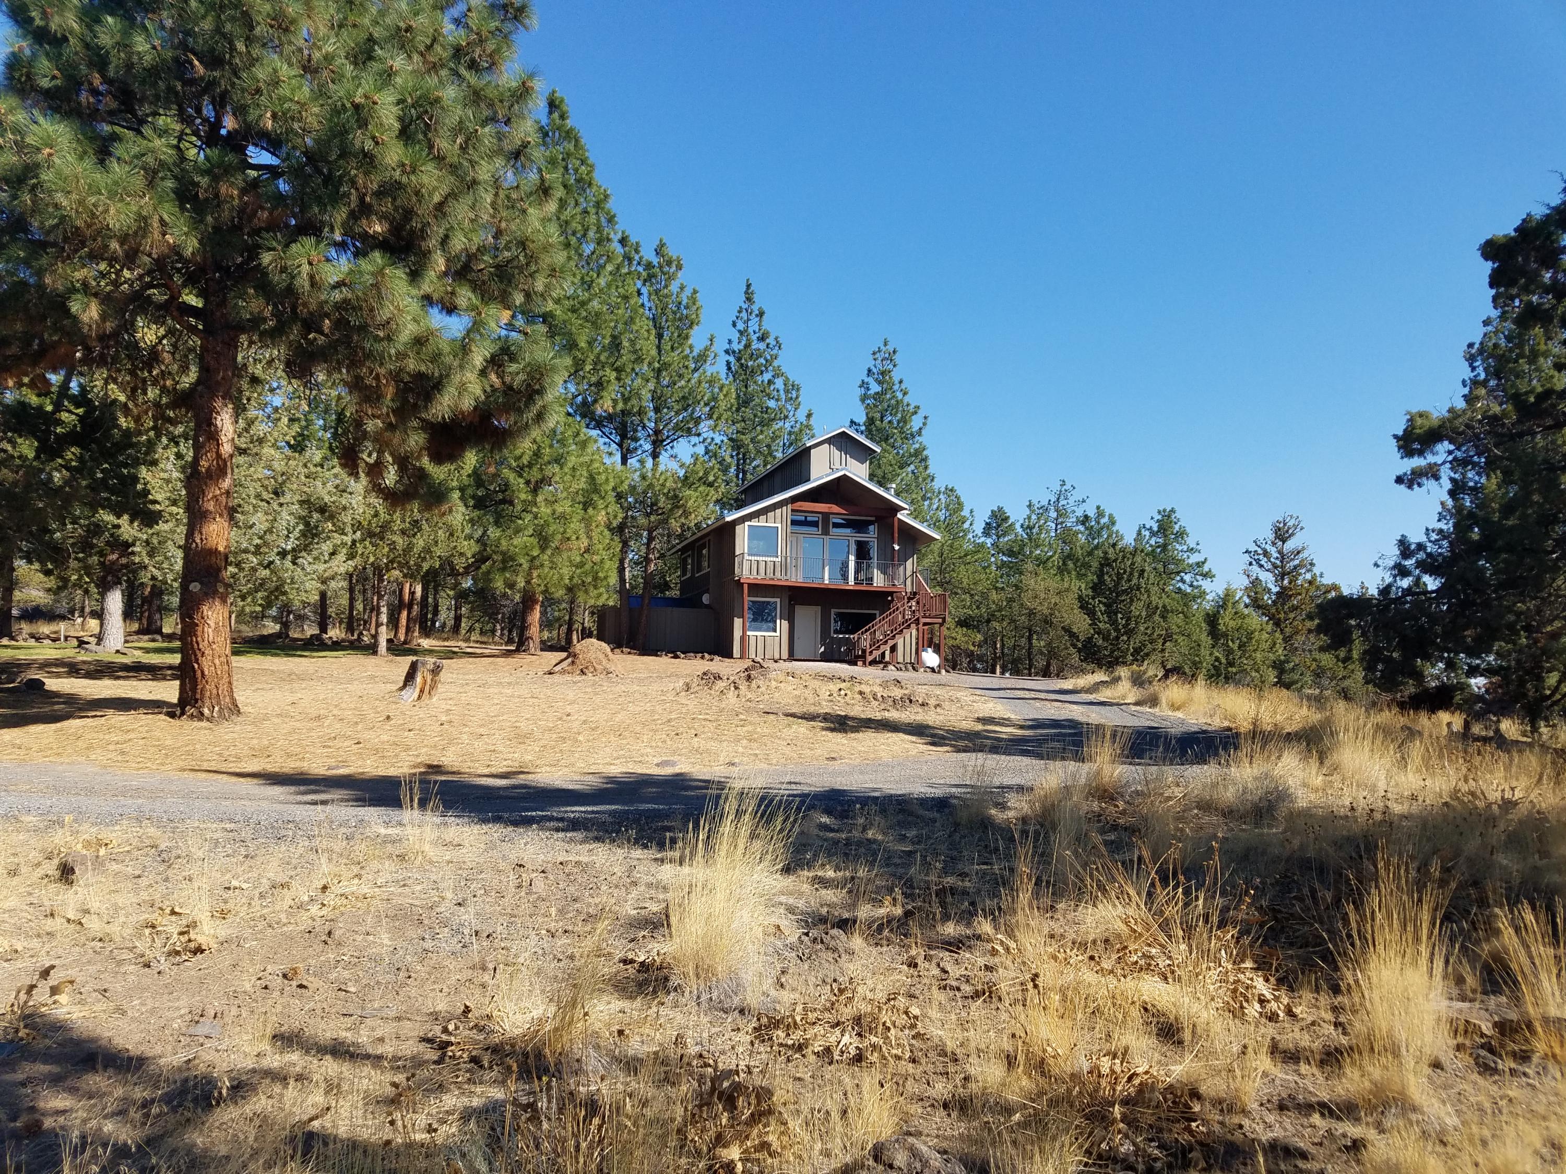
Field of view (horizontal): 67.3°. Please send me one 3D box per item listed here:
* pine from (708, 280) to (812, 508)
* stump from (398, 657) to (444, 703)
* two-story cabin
[{"bbox_3d":[-1.741,-6.283,63.976,5.800,21.600,5.800,1,-6,-2],"label":"pine"},{"bbox_3d":[-6.332,1.635,20.600,0.780,0.780,0.760,3,-6,-17],"label":"stump"},{"bbox_3d":[0.770,-1.184,49.880,9.800,9.350,11.000,3,-6,-18],"label":"two-story cabin"}]

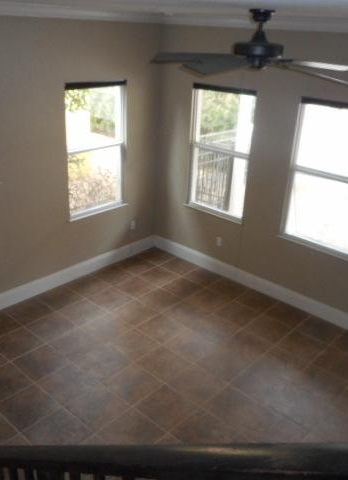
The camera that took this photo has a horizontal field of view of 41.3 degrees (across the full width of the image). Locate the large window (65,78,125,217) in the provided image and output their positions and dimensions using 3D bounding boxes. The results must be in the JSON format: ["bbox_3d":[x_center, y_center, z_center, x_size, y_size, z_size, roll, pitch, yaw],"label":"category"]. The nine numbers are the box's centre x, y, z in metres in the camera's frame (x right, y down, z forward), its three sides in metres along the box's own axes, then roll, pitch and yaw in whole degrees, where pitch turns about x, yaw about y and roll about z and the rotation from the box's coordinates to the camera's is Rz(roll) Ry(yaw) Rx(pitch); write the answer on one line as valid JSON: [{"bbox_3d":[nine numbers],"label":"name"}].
[{"bbox_3d":[-0.916,-1.063,5.478,0.100,1.544,0.876,22,30,37],"label":"large window"}]

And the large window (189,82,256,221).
[{"bbox_3d":[0.561,-1.035,5.582,0.876,1.536,0.100,22,30,37],"label":"large window"}]

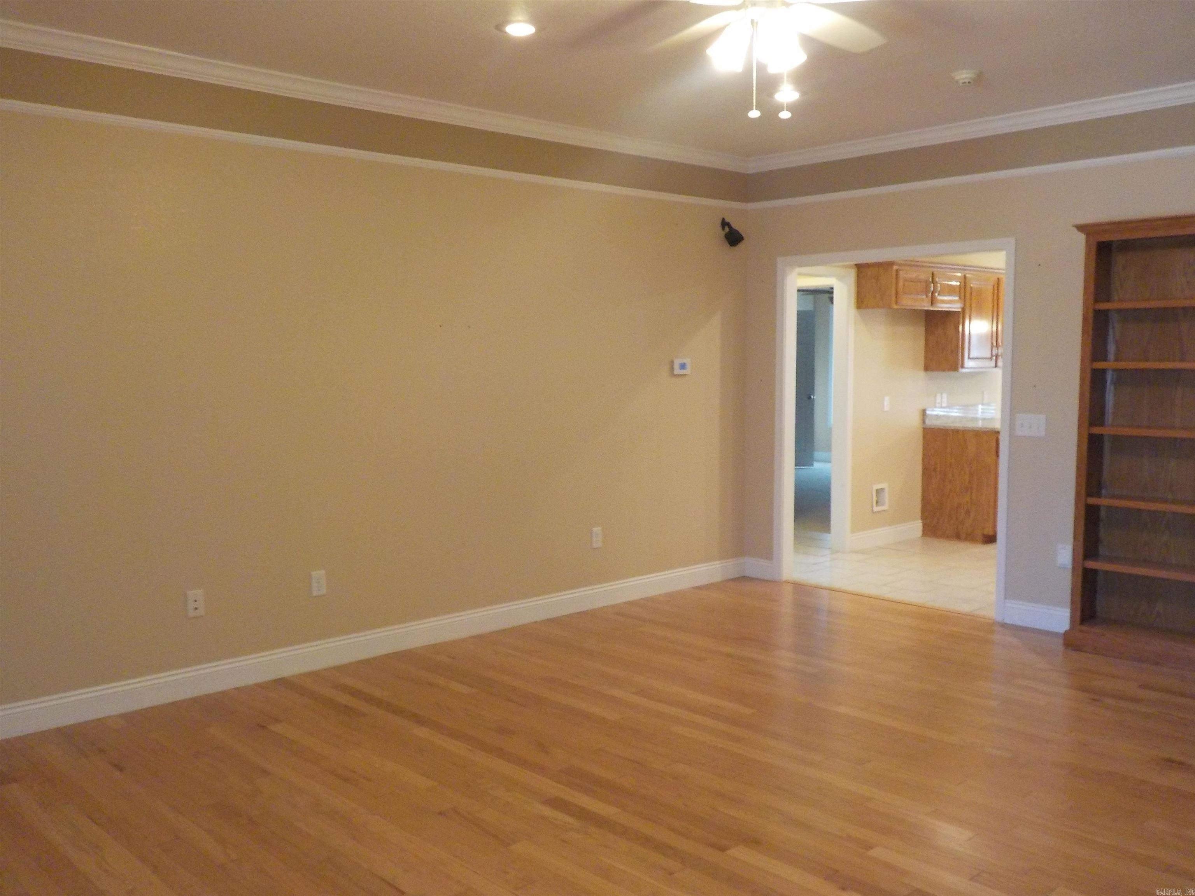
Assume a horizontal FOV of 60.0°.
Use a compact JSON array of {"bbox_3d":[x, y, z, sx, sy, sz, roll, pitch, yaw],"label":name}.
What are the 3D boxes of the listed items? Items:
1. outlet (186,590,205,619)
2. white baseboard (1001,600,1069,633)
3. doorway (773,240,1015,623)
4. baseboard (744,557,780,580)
[{"bbox_3d":[-1.750,0.681,4.517,0.070,0.114,0.010,-5,7,-41],"label":"outlet"},{"bbox_3d":[2.374,0.913,5.577,0.375,0.129,0.018,5,7,44],"label":"white baseboard"},{"bbox_3d":[1.738,-0.127,6.202,1.527,2.096,0.155,5,7,44],"label":"doorway"},{"bbox_3d":[1.071,0.805,6.856,0.245,0.129,0.018,5,7,44],"label":"baseboard"}]

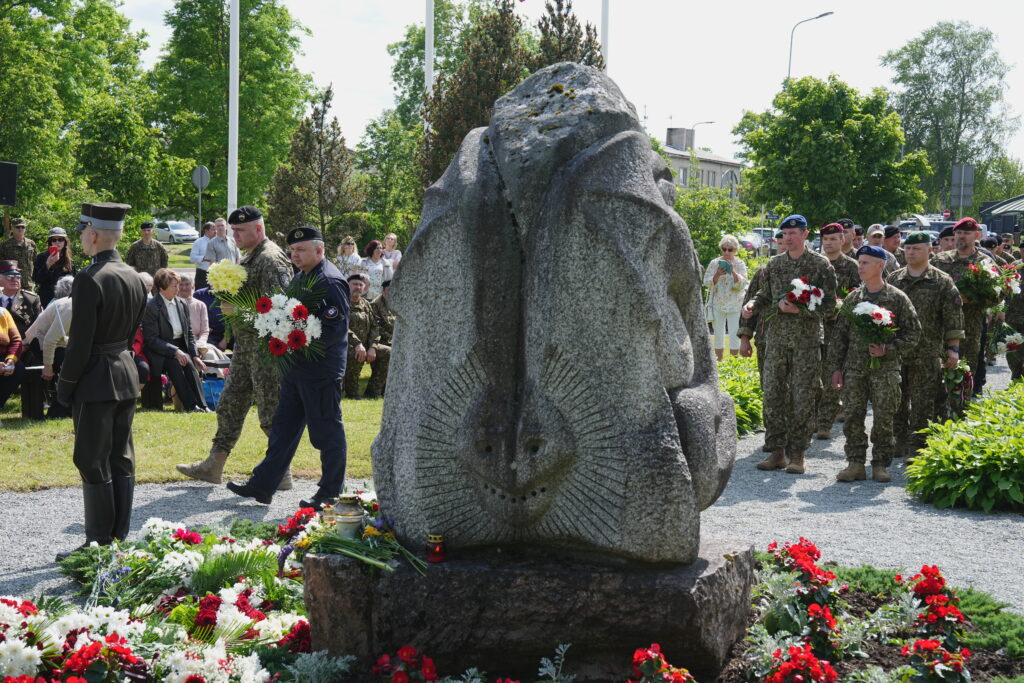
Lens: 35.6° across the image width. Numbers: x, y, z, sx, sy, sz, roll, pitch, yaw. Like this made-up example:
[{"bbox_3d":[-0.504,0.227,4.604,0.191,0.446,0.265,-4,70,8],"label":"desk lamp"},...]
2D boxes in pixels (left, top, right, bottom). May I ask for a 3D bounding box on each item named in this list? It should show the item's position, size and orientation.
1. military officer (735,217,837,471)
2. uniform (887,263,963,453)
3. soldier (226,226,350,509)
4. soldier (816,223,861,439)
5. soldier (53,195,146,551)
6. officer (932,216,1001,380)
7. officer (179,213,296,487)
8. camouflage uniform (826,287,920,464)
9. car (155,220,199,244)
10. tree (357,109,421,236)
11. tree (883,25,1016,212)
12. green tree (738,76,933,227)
[{"bbox_3d":[2.023,0.020,11.700,0.660,1.870,0.500,3,5,27],"label":"military officer"},{"bbox_3d":[3.358,0.139,13.000,0.620,1.530,0.360,3,4,18],"label":"uniform"},{"bbox_3d":[-1.418,0.127,10.200,0.750,1.770,0.600,-1,5,-24],"label":"soldier"},{"bbox_3d":[2.869,-0.097,14.000,0.580,1.880,0.420,3,4,18],"label":"soldier"},{"bbox_3d":[-2.268,0.188,8.800,0.400,1.880,0.520,4,5,37],"label":"soldier"},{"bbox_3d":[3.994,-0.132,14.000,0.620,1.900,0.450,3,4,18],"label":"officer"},{"bbox_3d":[-1.871,0.037,10.700,0.760,1.860,0.580,0,4,-15],"label":"officer"},{"bbox_3d":[2.583,0.226,11.350,0.620,1.320,0.450,3,5,29],"label":"camouflage uniform"},{"bbox_3d":[-22.477,-7.185,105.000,1.800,1.520,4.300,-3,6,-43],"label":"car"},{"bbox_3d":[-2.572,-2.842,34.000,2.000,4.300,2.000,1,4,0],"label":"tree"},{"bbox_3d":[27.527,-12.492,100.000,8.700,15.000,8.200,1,4,0],"label":"tree"},{"bbox_3d":[9.537,-4.743,48.000,5.900,6.400,5.800,1,4,0],"label":"green tree"}]

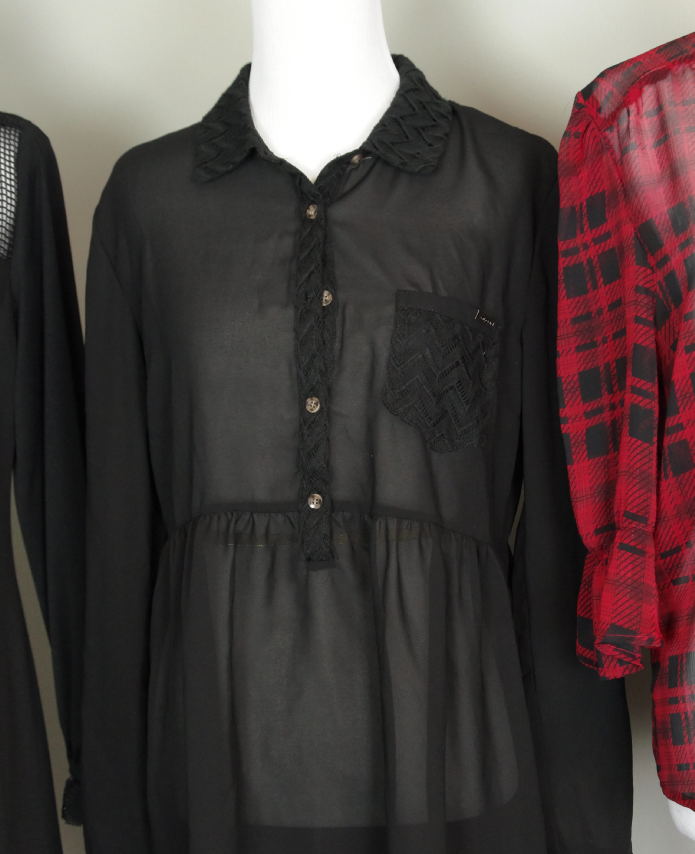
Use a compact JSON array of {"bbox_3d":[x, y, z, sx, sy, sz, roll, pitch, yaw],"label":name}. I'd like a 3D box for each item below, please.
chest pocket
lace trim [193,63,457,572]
[{"bbox_3d":[0.074,-0.039,1.390,0.090,0.115,0.030,3,4,-10],"label":"chest pocket"},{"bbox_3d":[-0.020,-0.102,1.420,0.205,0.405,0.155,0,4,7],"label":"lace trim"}]

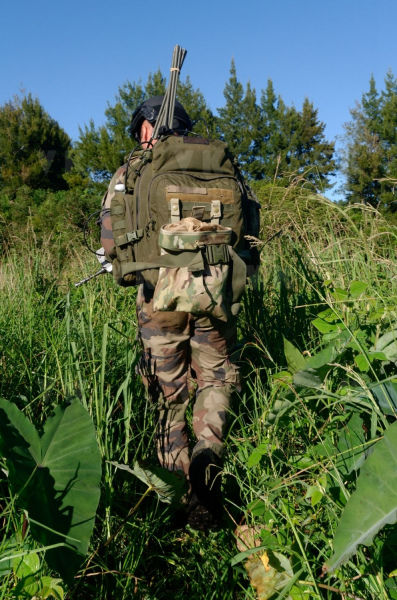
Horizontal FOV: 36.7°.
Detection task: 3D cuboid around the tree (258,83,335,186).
[{"bbox_3d":[4.774,-7.288,29.160,3.900,6.300,3.700,0,10,0],"label":"tree"}]

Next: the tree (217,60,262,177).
[{"bbox_3d":[1.991,-7.777,29.070,2.620,7.300,2.620,0,10,0],"label":"tree"}]

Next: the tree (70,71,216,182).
[{"bbox_3d":[-2.633,-7.282,28.144,6.770,6.660,5.420,0,10,0],"label":"tree"}]

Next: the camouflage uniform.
[{"bbox_3d":[-0.070,0.125,2.566,0.620,1.400,0.450,-1,11,-7],"label":"camouflage uniform"}]

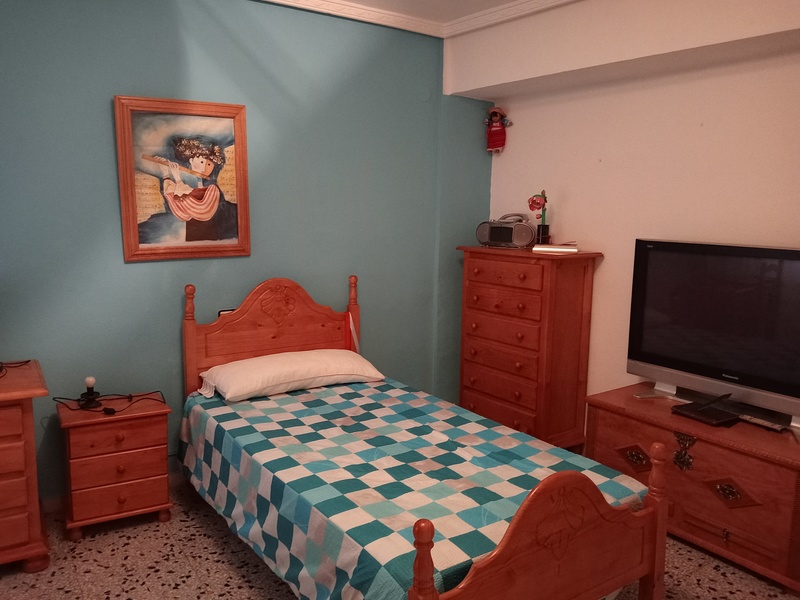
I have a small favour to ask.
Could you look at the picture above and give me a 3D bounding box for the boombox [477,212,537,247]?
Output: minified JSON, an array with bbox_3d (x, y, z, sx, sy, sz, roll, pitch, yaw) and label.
[{"bbox_3d":[0.666,-0.432,4.046,0.355,0.216,0.170,6,10,33],"label":"boombox"}]

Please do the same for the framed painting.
[{"bbox_3d":[-1.047,-0.581,3.205,0.642,0.774,0.028,-5,10,-36],"label":"framed painting"}]

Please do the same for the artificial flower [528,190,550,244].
[{"bbox_3d":[0.839,-0.471,3.849,0.121,0.334,0.114,6,10,33],"label":"artificial flower"}]

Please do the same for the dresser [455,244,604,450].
[{"bbox_3d":[0.756,0.282,4.008,0.383,1.179,0.795,-5,10,-36],"label":"dresser"}]

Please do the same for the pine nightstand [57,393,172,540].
[{"bbox_3d":[-1.289,0.741,2.943,0.440,0.518,0.327,-4,9,-31],"label":"pine nightstand"}]

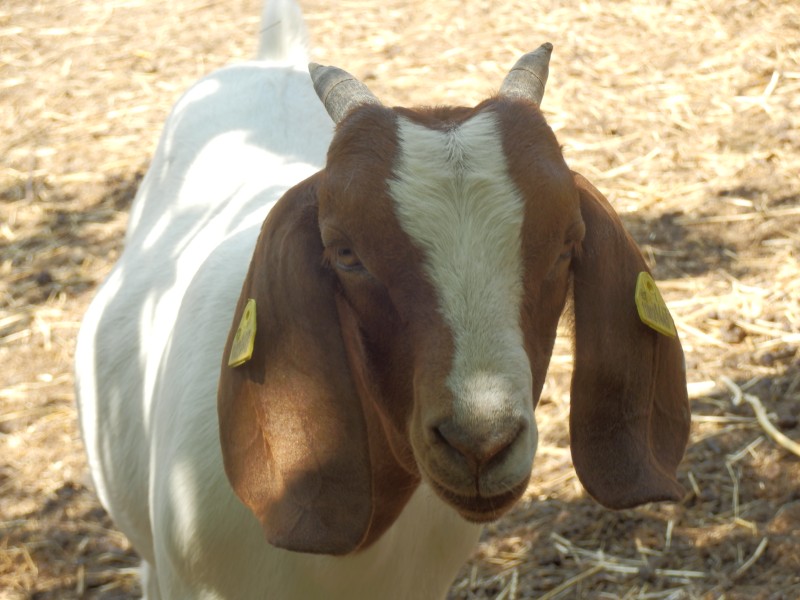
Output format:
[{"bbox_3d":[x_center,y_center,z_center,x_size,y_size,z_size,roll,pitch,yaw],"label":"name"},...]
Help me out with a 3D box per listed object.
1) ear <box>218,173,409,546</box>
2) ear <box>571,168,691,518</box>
[{"bbox_3d":[-0.048,0.038,1.880,0.112,0.218,0.070,-2,17,3],"label":"ear"},{"bbox_3d":[0.139,0.025,1.930,0.070,0.195,0.070,-7,17,-8],"label":"ear"}]

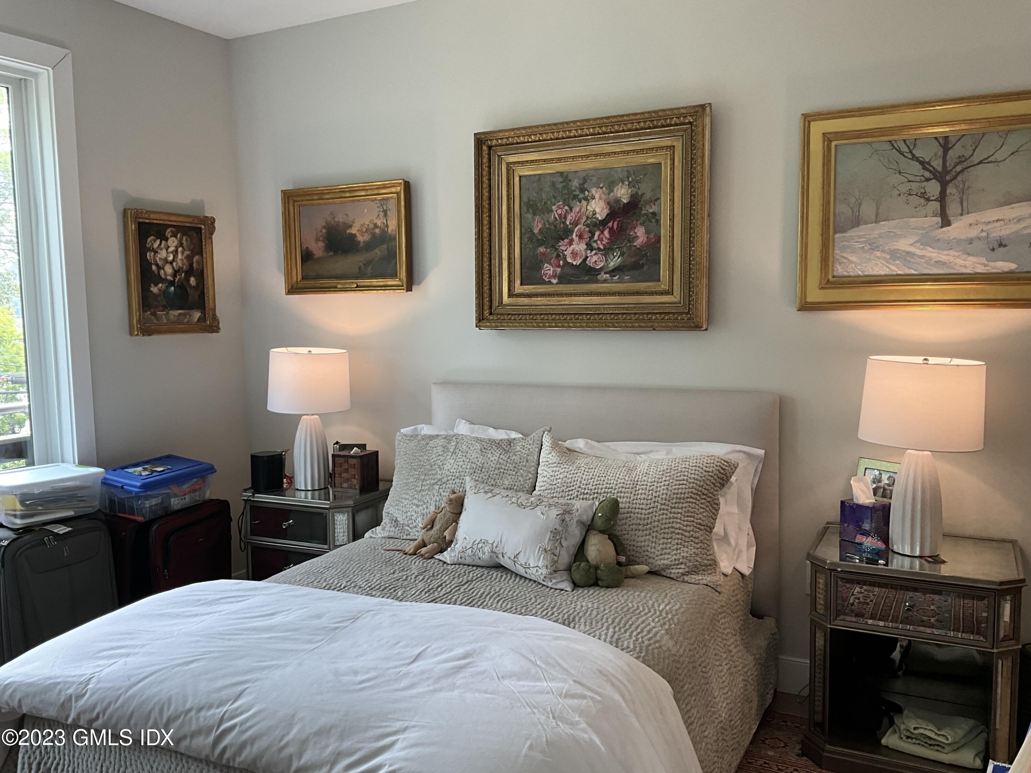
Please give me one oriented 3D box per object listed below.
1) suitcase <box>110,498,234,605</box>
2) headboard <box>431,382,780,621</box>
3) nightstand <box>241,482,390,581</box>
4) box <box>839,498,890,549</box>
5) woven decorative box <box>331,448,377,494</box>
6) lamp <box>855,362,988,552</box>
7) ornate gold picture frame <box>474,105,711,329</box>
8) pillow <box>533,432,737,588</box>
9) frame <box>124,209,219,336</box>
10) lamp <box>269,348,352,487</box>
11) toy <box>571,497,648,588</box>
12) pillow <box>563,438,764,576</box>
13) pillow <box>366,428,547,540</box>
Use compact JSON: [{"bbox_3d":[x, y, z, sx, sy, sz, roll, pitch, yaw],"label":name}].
[{"bbox_3d":[-1.432,0.801,3.586,0.290,0.610,0.420,2,6,27],"label":"suitcase"},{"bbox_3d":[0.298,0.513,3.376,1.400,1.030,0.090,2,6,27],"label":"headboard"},{"bbox_3d":[-0.849,0.768,3.833,0.618,0.648,0.469,2,6,27],"label":"nightstand"},{"bbox_3d":[1.130,0.433,2.784,0.108,0.128,0.113,-4,6,-34],"label":"box"},{"bbox_3d":[-0.691,0.367,3.750,0.147,0.161,0.140,2,6,28],"label":"woven decorative box"},{"bbox_3d":[1.234,0.211,2.632,0.347,0.596,0.347,2,6,27],"label":"lamp"},{"bbox_3d":[0.269,-0.612,3.284,0.930,0.790,0.070,2,6,27],"label":"ornate gold picture frame"},{"bbox_3d":[0.365,0.410,2.926,0.704,0.464,0.172,2,-21,31],"label":"pillow"},{"bbox_3d":[-1.511,-0.498,3.836,0.059,0.529,0.455,2,6,27],"label":"frame"},{"bbox_3d":[-0.907,0.145,3.807,0.357,0.601,0.357,-1,5,0],"label":"lamp"},{"bbox_3d":[0.310,0.496,2.787,0.206,0.261,0.212,1,6,20],"label":"toy"},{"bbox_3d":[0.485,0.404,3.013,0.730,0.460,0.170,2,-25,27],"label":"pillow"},{"bbox_3d":[-0.232,0.383,3.301,0.681,0.481,0.172,1,-24,23],"label":"pillow"}]

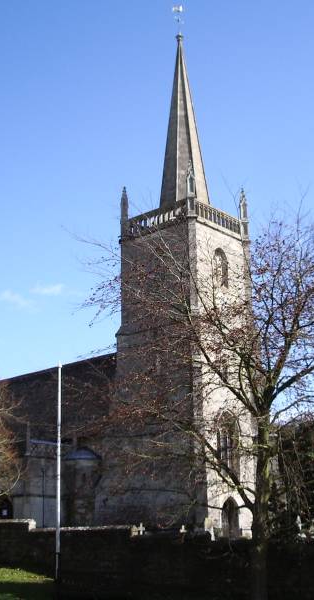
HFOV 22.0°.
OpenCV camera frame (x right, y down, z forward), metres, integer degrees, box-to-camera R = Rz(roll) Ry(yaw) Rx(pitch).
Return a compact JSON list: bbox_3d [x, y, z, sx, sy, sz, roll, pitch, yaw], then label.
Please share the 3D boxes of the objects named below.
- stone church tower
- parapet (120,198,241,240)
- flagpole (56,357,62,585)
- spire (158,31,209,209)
[{"bbox_3d":[1.898,-2.478,57.103,7.400,37.183,7.400,-14,-20,40],"label":"stone church tower"},{"bbox_3d":[1.870,-4.785,57.747,6.460,1.634,6.460,-14,-20,40],"label":"parapet"},{"bbox_3d":[-2.668,4.687,22.310,0.085,6.024,0.085,-14,-20,40],"label":"flagpole"},{"bbox_3d":[1.768,-13.127,60.076,3.700,15.068,3.700,-14,-20,40],"label":"spire"}]

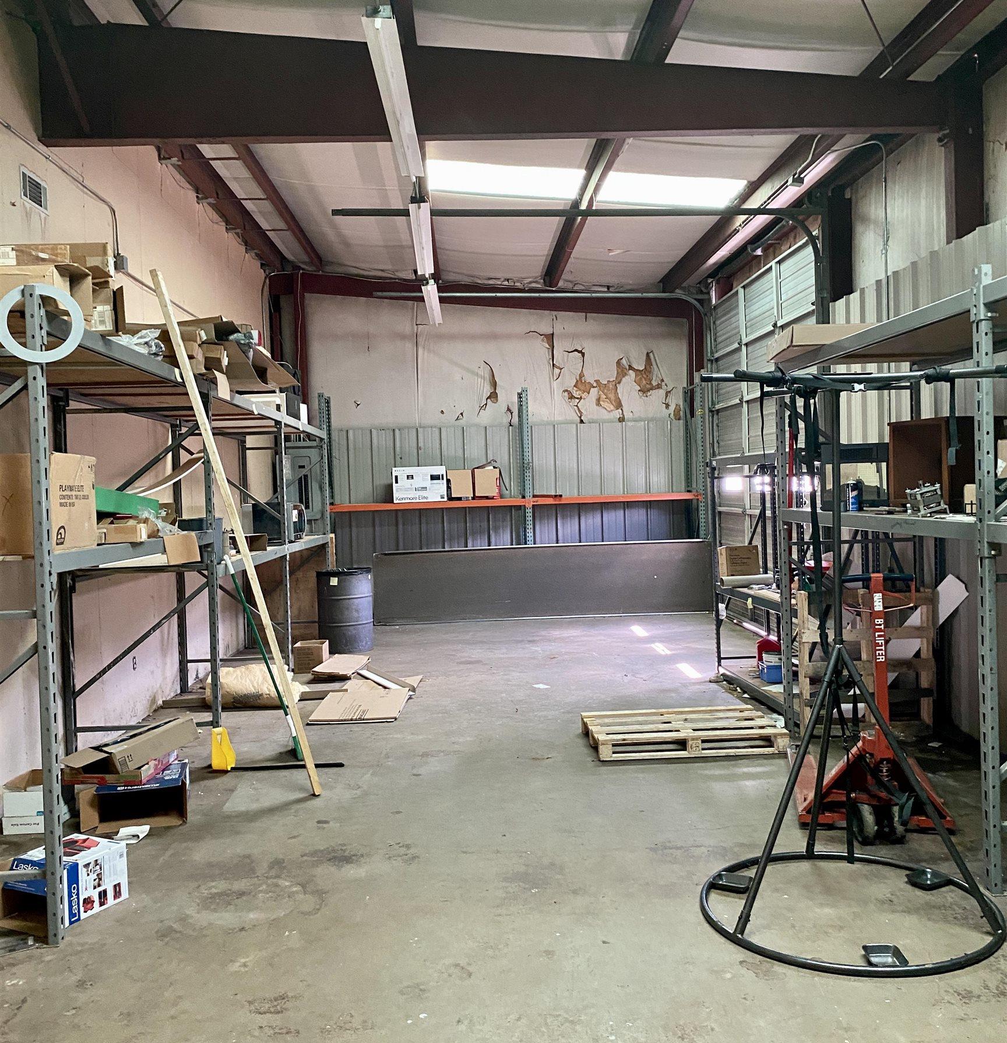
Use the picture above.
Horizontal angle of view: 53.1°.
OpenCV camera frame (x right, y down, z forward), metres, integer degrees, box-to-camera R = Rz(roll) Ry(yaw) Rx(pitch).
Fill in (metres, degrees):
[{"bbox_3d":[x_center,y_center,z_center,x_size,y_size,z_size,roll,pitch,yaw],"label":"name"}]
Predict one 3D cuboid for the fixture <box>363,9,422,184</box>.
[{"bbox_3d":[-0.597,-2.355,5.794,0.156,0.095,2.430,-2,2,-1],"label":"fixture"}]

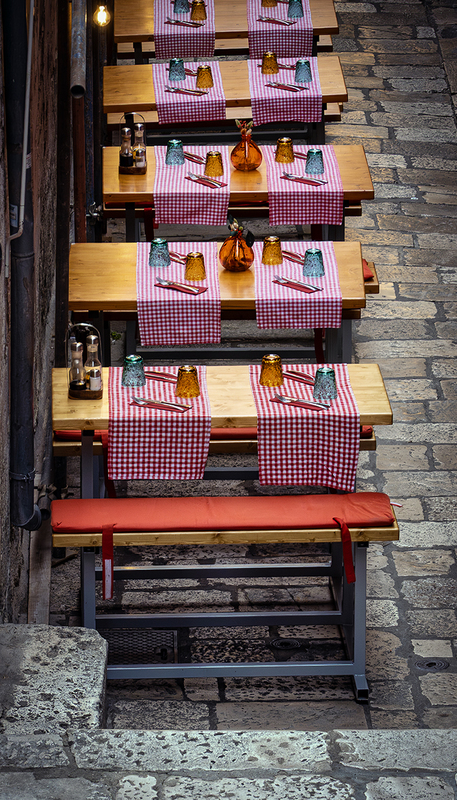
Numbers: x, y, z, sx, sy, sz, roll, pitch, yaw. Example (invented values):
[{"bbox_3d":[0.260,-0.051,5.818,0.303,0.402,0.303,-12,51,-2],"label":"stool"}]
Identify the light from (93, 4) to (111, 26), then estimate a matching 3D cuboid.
[{"bbox_3d":[-0.414,-1.256,9.800,0.057,0.073,0.057,0,21,0],"label":"light"}]

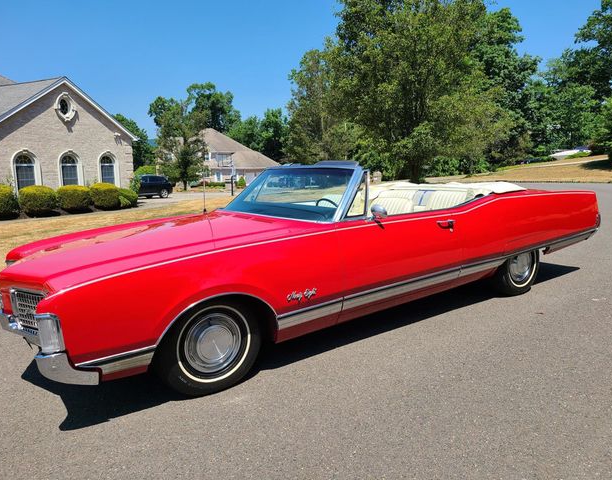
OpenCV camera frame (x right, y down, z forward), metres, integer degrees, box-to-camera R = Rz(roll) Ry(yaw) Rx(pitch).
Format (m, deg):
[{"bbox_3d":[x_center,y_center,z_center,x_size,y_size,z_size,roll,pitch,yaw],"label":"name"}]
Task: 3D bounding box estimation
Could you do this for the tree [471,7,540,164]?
[{"bbox_3d":[21.473,-16.659,52.000,8.000,17.000,8.000,-1,8,0],"label":"tree"}]

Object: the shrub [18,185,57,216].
[{"bbox_3d":[-9.551,-1.412,17.100,1.350,1.100,1.350,-2,9,0],"label":"shrub"}]

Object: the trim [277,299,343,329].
[{"bbox_3d":[0.036,0.495,3.221,0.550,0.105,0.030,-11,11,-32],"label":"trim"}]

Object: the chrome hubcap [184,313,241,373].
[{"bbox_3d":[-0.553,0.613,2.885,0.370,0.370,0.060,-9,11,-34],"label":"chrome hubcap"}]

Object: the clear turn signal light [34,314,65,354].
[{"bbox_3d":[-1.234,0.447,2.312,0.100,0.172,0.120,-10,13,-42],"label":"clear turn signal light"}]

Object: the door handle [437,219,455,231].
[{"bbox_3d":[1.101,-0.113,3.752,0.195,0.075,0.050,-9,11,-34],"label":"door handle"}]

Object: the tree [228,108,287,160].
[{"bbox_3d":[-7.510,-15.257,76.000,9.500,11.500,9.500,-2,9,0],"label":"tree"}]

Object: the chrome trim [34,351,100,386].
[{"bbox_3d":[-1.205,0.640,2.407,0.270,0.190,0.170,-9,11,-34],"label":"chrome trim"}]

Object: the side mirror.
[{"bbox_3d":[0.500,-0.190,3.327,0.090,0.110,0.135,-9,11,-34],"label":"side mirror"}]

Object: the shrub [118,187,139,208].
[{"bbox_3d":[-6.963,-1.614,18.700,0.950,0.820,0.950,-7,10,-33],"label":"shrub"}]

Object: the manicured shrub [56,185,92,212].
[{"bbox_3d":[-8.861,-1.589,18.400,1.350,1.080,1.350,-2,9,0],"label":"manicured shrub"}]

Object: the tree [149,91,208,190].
[{"bbox_3d":[-12.731,-9.886,48.000,6.000,10.000,6.000,-1,8,0],"label":"tree"}]

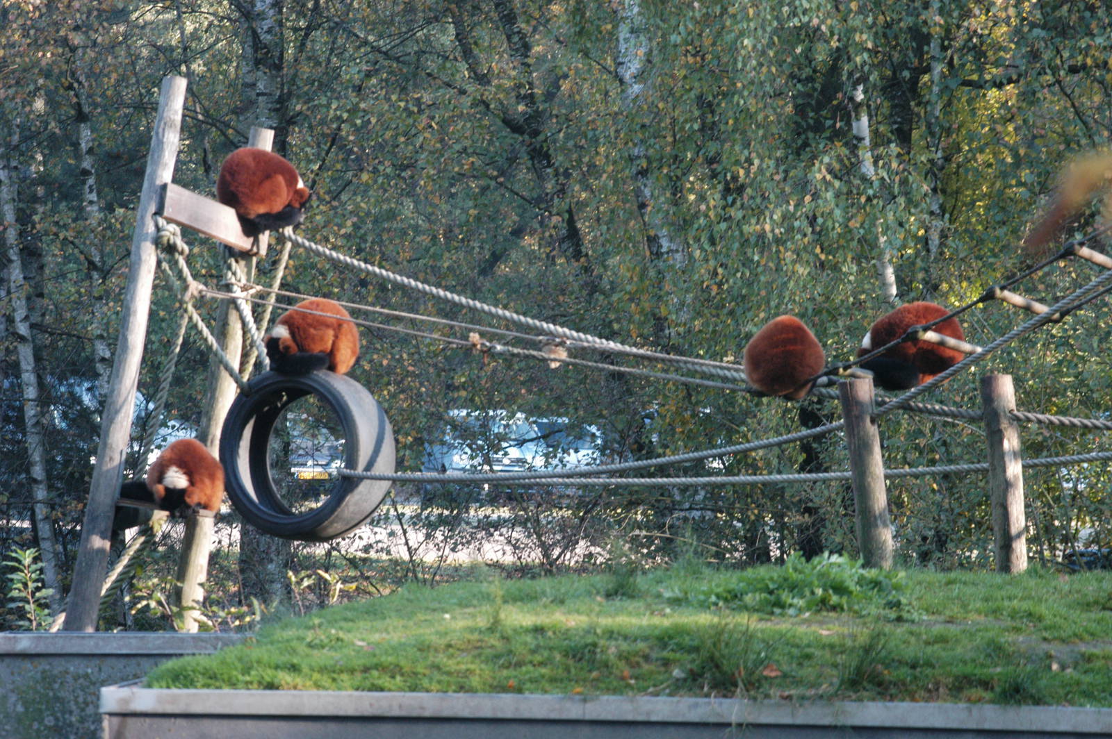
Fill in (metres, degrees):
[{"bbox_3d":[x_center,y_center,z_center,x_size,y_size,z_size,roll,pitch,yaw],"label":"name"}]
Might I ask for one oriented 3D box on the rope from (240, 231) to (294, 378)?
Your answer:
[{"bbox_3d":[-1.079,-0.233,23.250,0.036,0.548,0.036,11,13,-36],"label":"rope"}]

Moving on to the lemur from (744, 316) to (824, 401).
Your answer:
[{"bbox_3d":[0.815,-0.045,22.200,0.285,0.300,0.320,0,-1,12],"label":"lemur"}]

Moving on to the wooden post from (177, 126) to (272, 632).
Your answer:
[{"bbox_3d":[-1.233,0.044,23.250,0.097,1.895,0.097,8,0,34],"label":"wooden post"}]

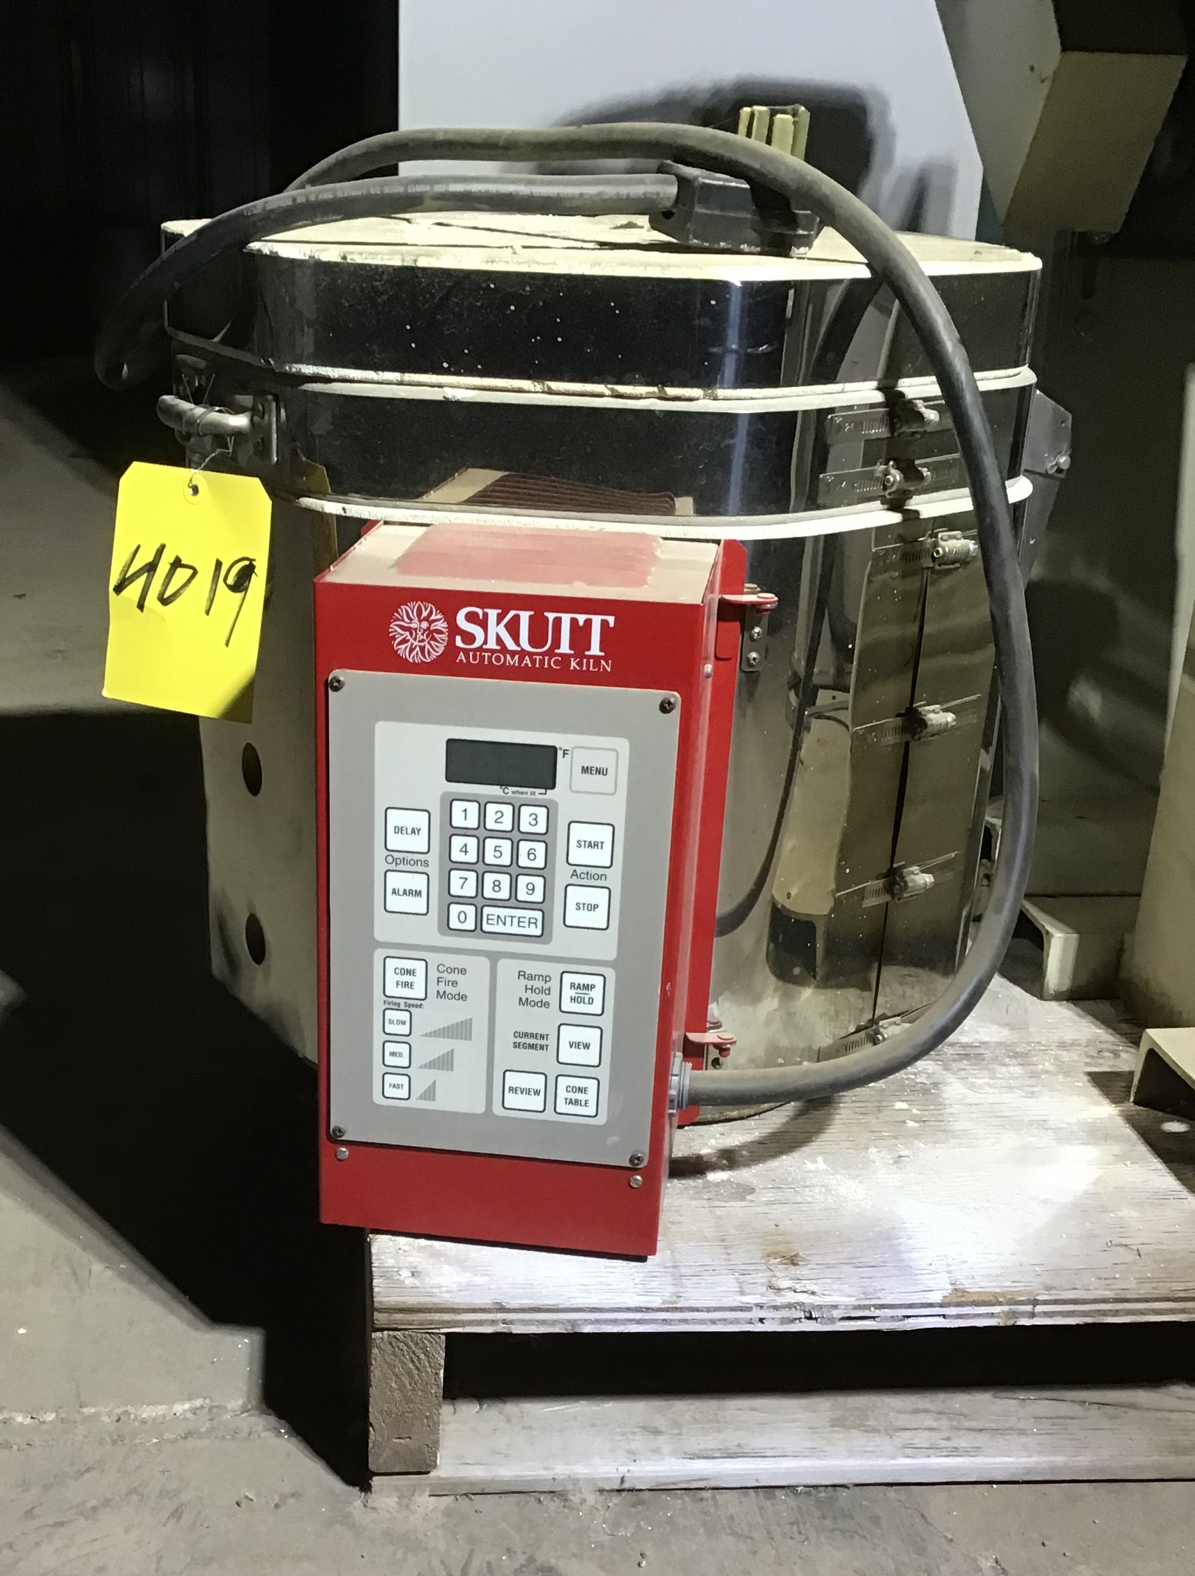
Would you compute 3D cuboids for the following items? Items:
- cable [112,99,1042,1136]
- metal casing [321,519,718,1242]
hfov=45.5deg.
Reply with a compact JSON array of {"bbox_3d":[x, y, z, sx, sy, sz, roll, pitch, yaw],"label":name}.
[{"bbox_3d":[-0.025,-0.119,0.847,0.575,0.504,0.319,4,23,6],"label":"cable"},{"bbox_3d":[-0.040,0.055,0.755,0.177,0.352,0.124,4,23,6],"label":"metal casing"}]

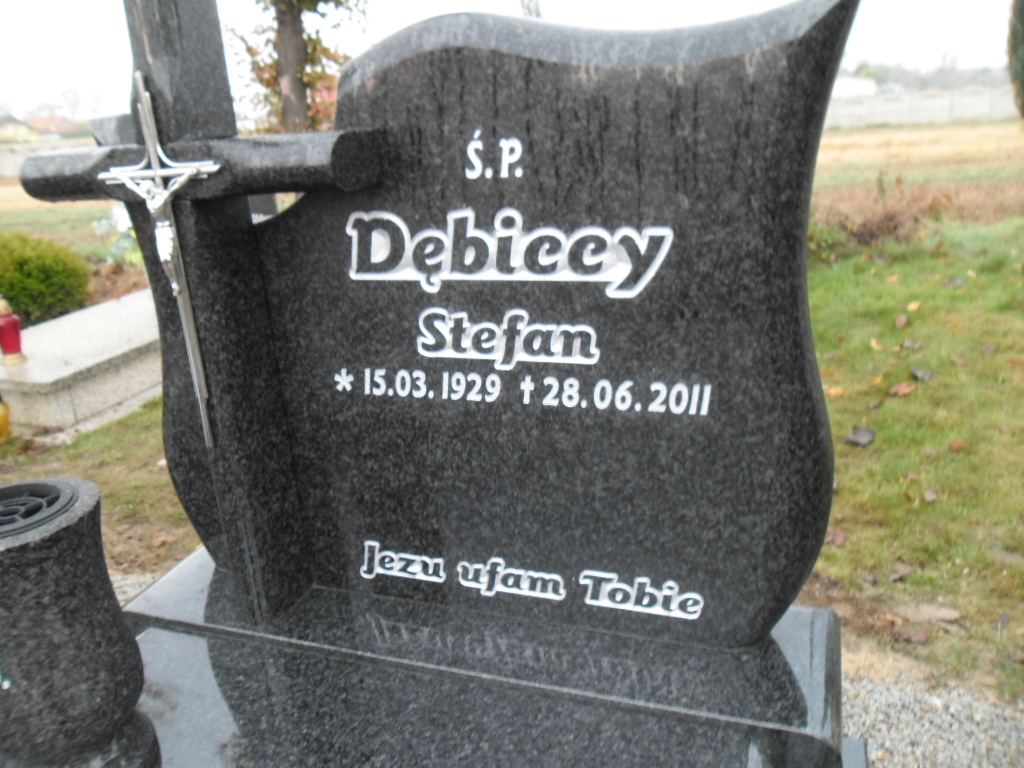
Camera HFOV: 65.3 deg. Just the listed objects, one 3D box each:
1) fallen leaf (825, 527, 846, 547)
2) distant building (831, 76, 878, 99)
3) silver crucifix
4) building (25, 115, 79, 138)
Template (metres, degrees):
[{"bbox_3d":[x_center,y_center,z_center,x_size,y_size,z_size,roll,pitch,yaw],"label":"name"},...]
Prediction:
[{"bbox_3d":[0.868,0.410,2.145,0.070,0.025,0.065,-3,18,0],"label":"fallen leaf"},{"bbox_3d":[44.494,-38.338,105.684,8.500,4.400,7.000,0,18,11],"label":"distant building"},{"bbox_3d":[-0.410,-0.132,0.964,0.180,0.457,0.040,3,19,19],"label":"silver crucifix"},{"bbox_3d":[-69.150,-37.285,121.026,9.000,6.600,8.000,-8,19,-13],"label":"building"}]

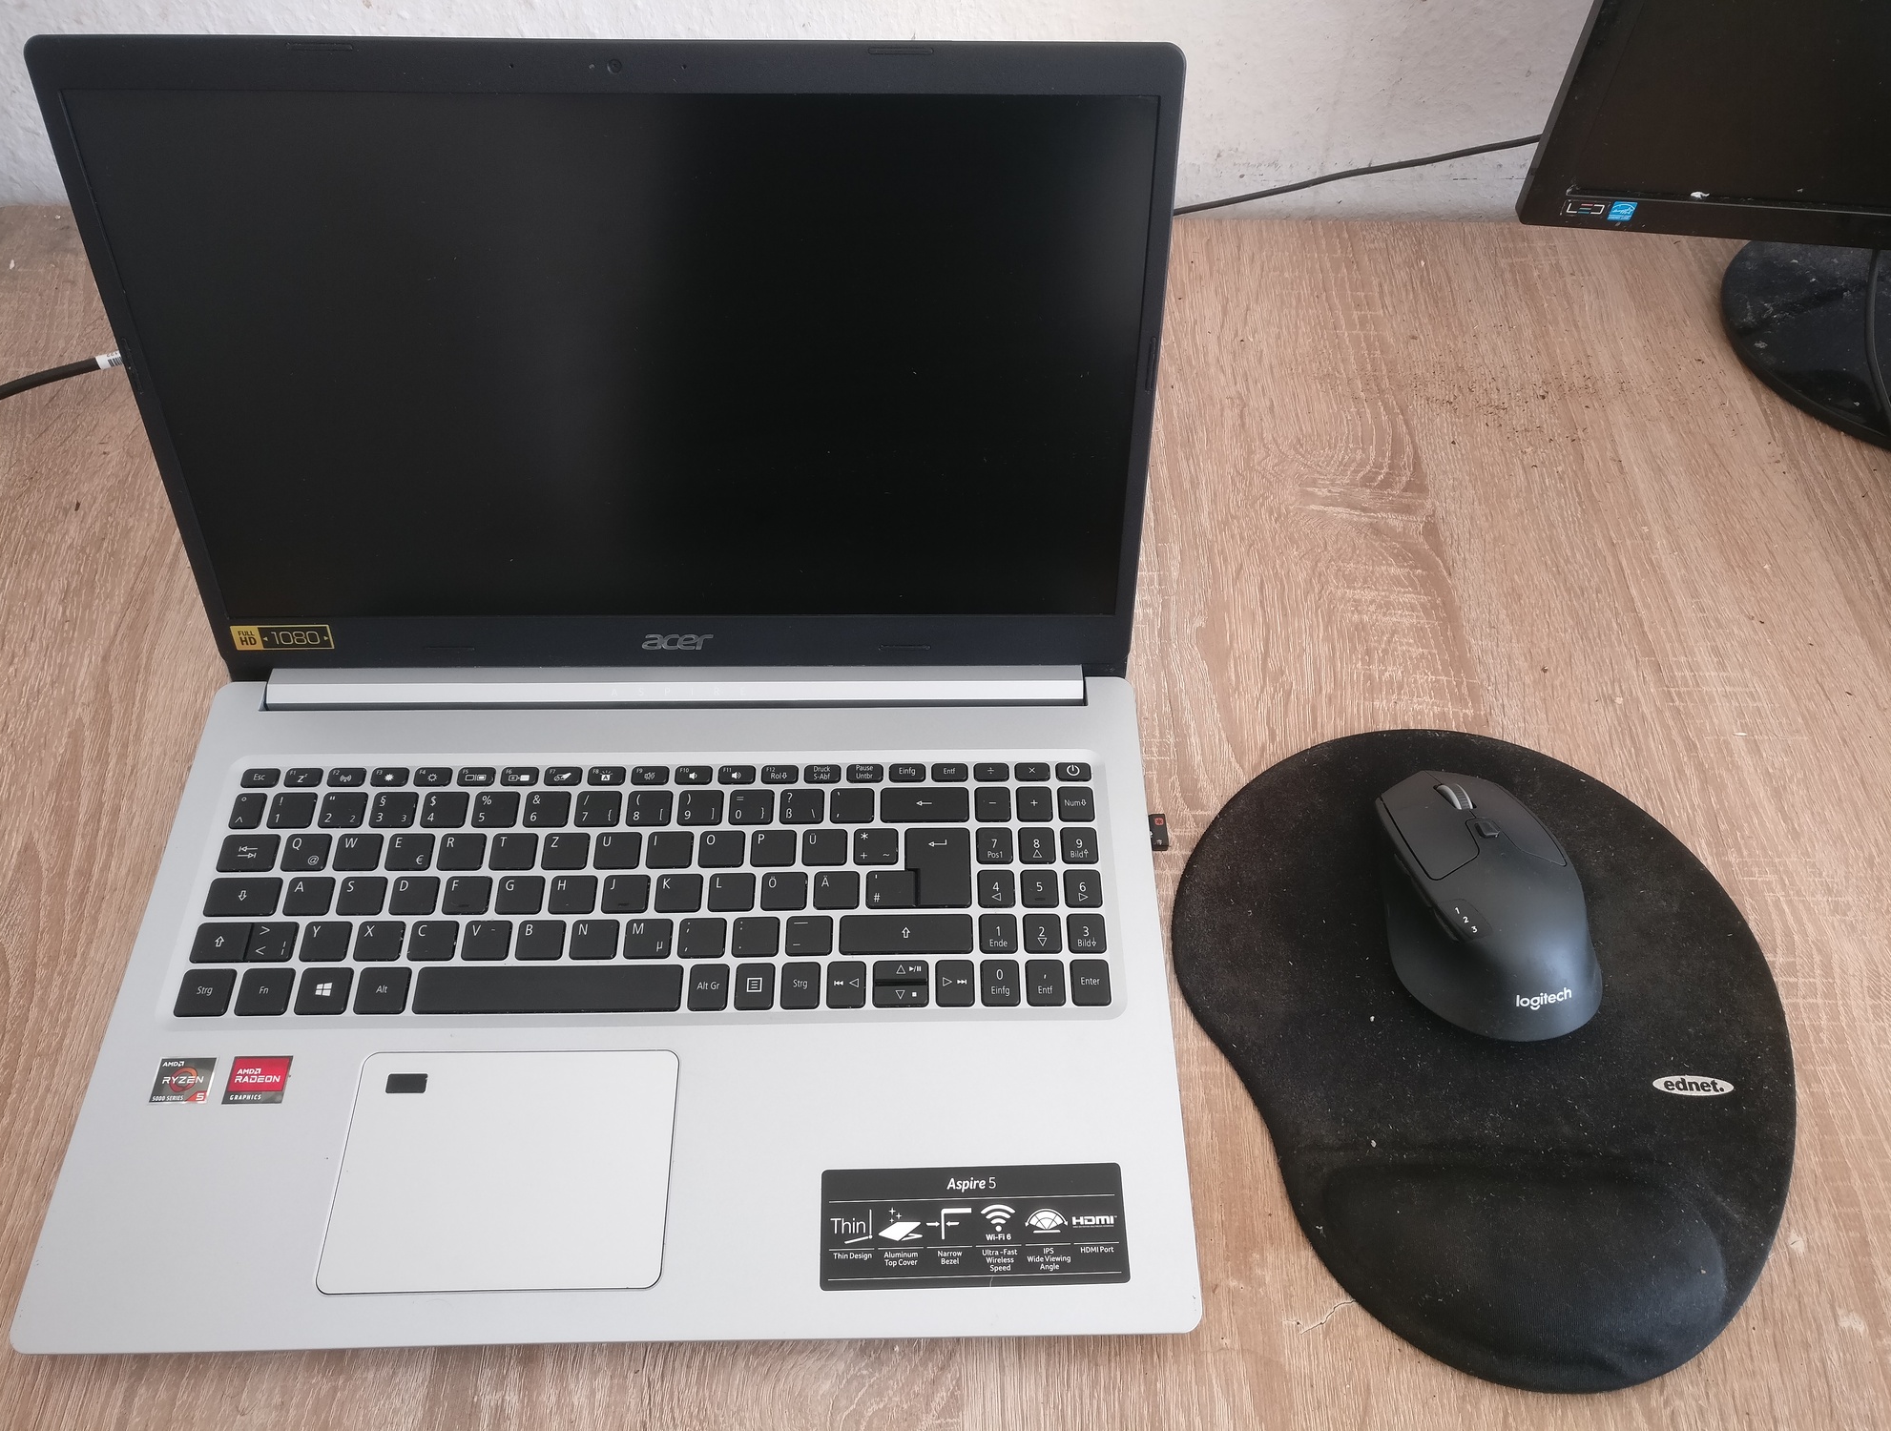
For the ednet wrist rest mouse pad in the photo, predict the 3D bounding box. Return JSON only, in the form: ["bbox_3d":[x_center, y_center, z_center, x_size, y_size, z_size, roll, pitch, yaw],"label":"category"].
[{"bbox_3d":[0.192,0.102,0.546,0.218,0.021,0.254,3,53,1],"label":"ednet wrist rest mouse pad"}]

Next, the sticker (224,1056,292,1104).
[{"bbox_3d":[-0.229,0.122,0.515,0.020,0.001,0.017,0,54,-1],"label":"sticker"}]

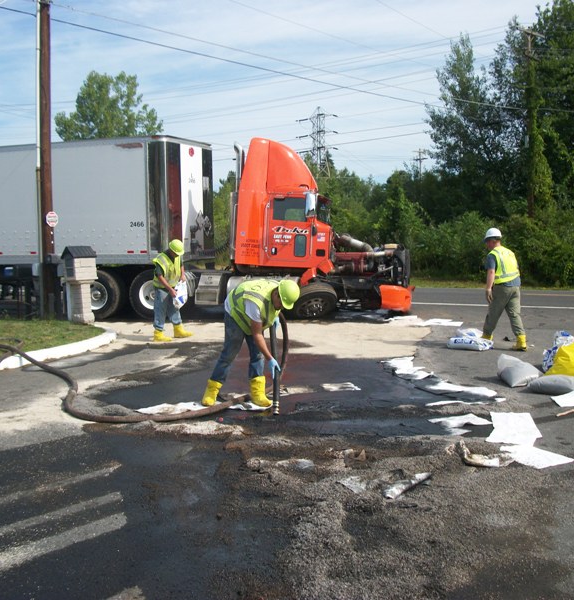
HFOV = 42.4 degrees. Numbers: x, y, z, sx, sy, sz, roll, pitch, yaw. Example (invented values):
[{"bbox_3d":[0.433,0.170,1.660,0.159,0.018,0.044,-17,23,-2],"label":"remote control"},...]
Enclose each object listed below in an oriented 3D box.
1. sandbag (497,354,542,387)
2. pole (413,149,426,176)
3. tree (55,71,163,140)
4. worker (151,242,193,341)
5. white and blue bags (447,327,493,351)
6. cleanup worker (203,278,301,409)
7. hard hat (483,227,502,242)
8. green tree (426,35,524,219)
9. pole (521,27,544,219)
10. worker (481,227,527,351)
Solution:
[{"bbox_3d":[2.666,0.791,8.449,0.470,0.230,0.600,0,4,11],"label":"sandbag"},{"bbox_3d":[17.002,-12.216,94.518,2.000,14.000,0.400,-1,4,-11],"label":"pole"},{"bbox_3d":[-10.475,-7.507,44.542,6.400,11.800,6.400,-1,4,0],"label":"tree"},{"bbox_3d":[-1.955,-0.161,12.341,0.550,1.710,0.550,3,5,40],"label":"worker"},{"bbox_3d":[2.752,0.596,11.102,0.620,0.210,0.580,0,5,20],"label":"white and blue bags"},{"bbox_3d":[-0.358,0.408,7.157,0.820,1.250,0.620,1,4,25],"label":"cleanup worker"},{"bbox_3d":[3.058,-0.958,10.950,0.290,0.160,0.230,-8,-1,35],"label":"hard hat"},{"bbox_3d":[10.227,-7.743,39.560,5.500,12.800,5.500,-1,4,0],"label":"green tree"},{"bbox_3d":[10.112,-6.005,30.647,0.350,10.100,2.300,3,6,45],"label":"pole"},{"bbox_3d":[3.239,-0.167,10.938,0.550,1.790,0.630,-4,5,-43],"label":"worker"}]

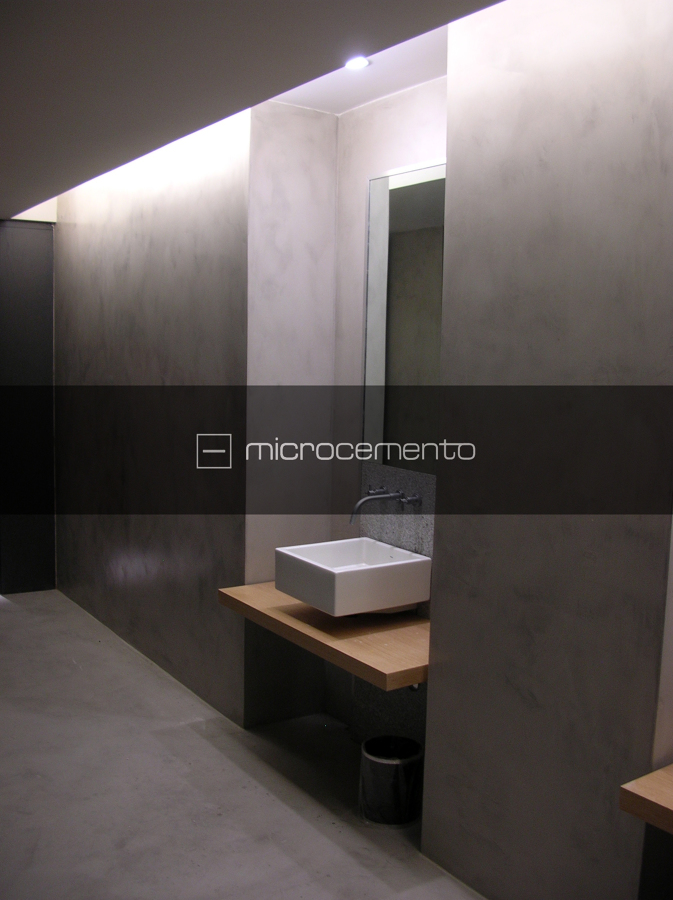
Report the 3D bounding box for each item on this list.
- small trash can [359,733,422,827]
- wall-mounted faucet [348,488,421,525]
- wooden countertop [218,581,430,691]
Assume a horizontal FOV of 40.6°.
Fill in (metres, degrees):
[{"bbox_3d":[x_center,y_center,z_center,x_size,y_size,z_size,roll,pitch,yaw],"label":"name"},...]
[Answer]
[{"bbox_3d":[0.193,1.143,3.162,0.218,0.215,0.218,1,6,0],"label":"small trash can"},{"bbox_3d":[0.159,0.208,3.436,0.243,0.127,0.273,-3,7,-34],"label":"wall-mounted faucet"},{"bbox_3d":[0.053,0.640,3.366,0.513,0.055,1.142,-3,7,-34],"label":"wooden countertop"}]

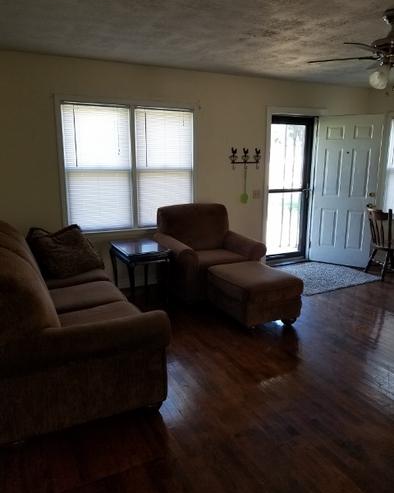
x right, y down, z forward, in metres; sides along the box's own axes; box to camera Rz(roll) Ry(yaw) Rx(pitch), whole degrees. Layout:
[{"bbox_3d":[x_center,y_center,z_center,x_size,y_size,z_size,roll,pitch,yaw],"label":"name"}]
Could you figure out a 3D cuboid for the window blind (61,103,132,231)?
[{"bbox_3d":[-1.089,-0.859,4.389,0.725,1.360,0.040,-5,12,-22],"label":"window blind"}]

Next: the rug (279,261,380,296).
[{"bbox_3d":[1.515,0.379,5.062,1.270,0.013,1.090,-5,13,-26],"label":"rug"}]

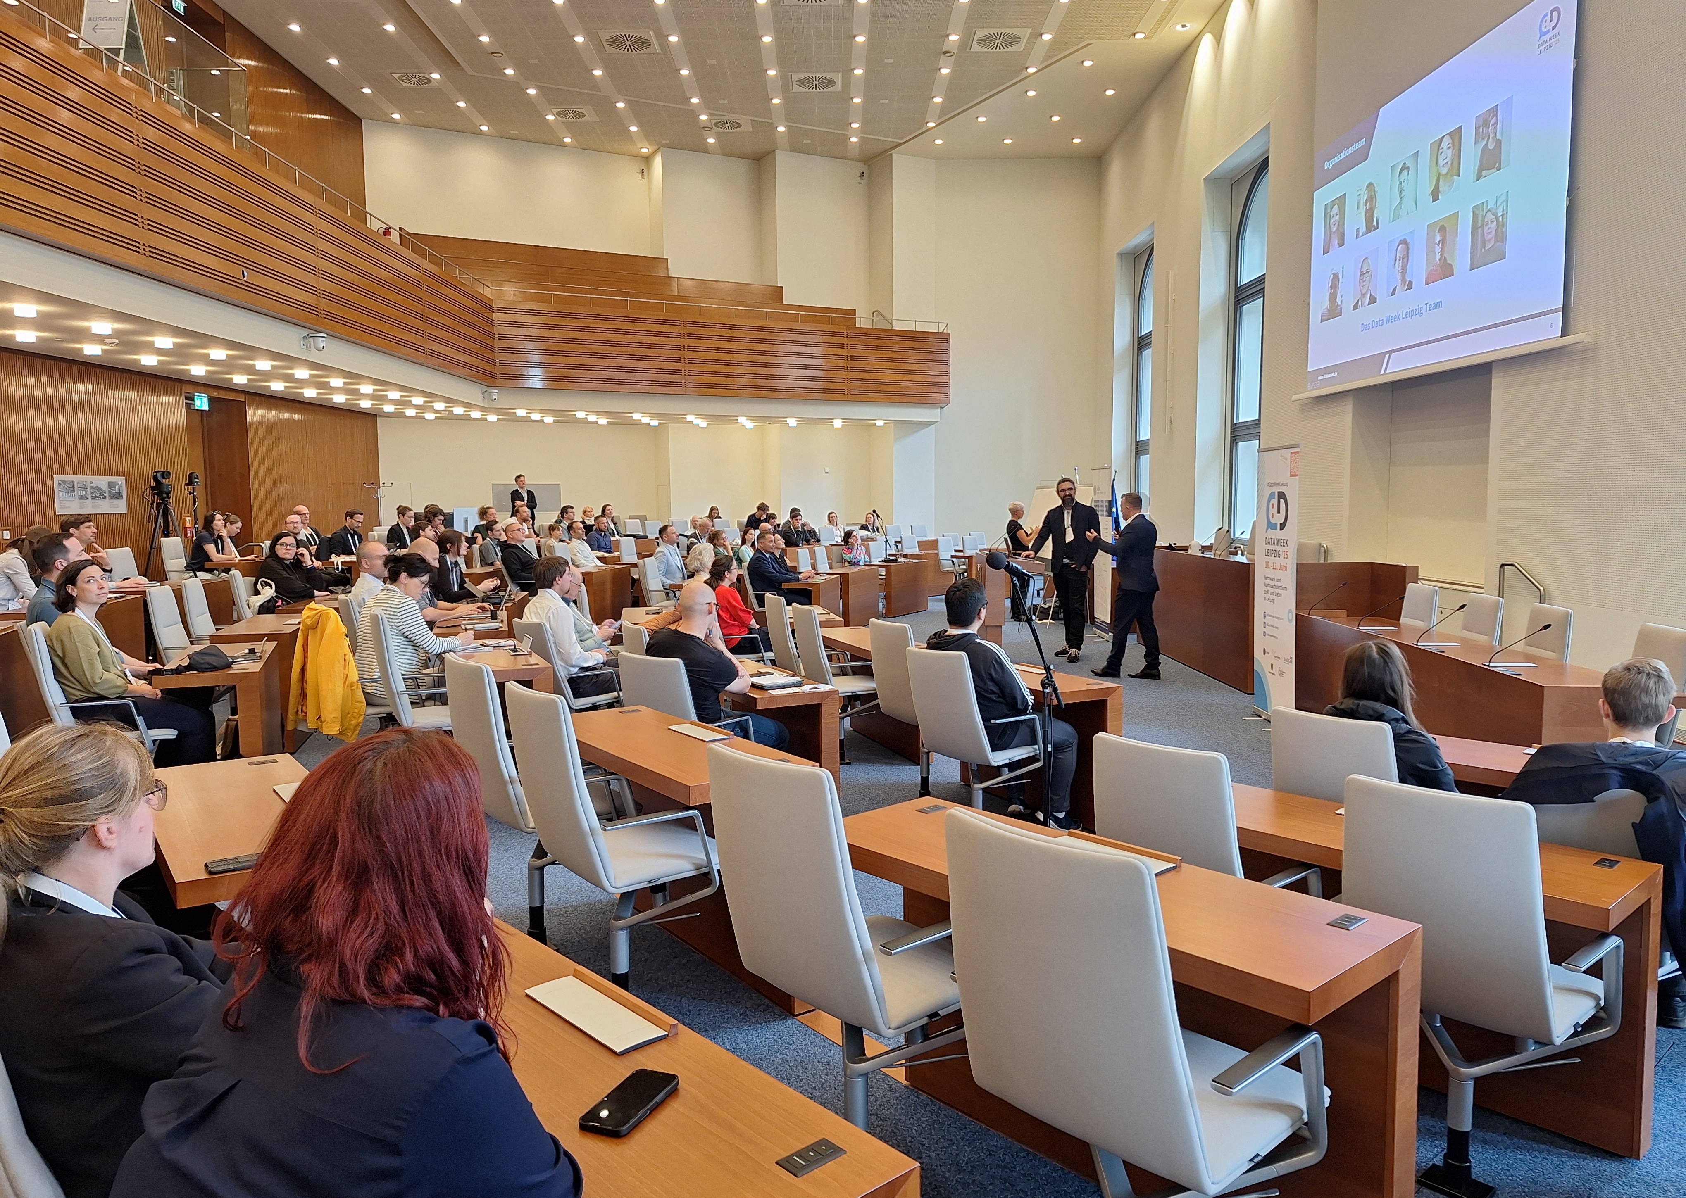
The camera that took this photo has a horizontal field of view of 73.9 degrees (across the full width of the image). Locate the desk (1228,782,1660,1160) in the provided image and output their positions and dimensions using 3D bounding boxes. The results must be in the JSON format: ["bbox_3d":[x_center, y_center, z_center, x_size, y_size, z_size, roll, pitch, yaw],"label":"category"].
[{"bbox_3d":[1.532,1.041,3.276,0.455,0.740,1.290,-5,7,-43],"label":"desk"}]

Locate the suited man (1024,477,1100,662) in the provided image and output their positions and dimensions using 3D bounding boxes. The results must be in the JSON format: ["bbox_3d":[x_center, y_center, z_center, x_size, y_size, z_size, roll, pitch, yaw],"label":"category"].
[{"bbox_3d":[2.366,-0.342,12.001,0.800,1.907,0.450,1,5,16],"label":"suited man"}]

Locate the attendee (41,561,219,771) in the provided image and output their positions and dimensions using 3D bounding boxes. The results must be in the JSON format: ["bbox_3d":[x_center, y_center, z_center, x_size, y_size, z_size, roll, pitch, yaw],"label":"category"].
[{"bbox_3d":[-3.325,0.459,5.318,0.740,1.285,0.500,-3,6,-26],"label":"attendee"}]

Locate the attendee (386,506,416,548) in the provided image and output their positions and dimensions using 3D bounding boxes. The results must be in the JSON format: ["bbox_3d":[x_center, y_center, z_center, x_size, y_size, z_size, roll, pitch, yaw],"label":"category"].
[{"bbox_3d":[-5.424,-0.488,14.210,0.750,1.340,0.480,0,5,9],"label":"attendee"}]

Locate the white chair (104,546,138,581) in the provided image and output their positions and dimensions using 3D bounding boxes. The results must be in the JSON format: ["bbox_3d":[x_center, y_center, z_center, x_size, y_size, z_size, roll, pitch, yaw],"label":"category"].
[{"bbox_3d":[-5.664,0.100,9.276,0.610,1.060,0.600,-1,5,-7],"label":"white chair"}]

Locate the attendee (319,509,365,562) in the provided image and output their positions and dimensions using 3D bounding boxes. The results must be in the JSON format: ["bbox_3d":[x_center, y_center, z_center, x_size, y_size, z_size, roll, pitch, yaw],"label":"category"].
[{"bbox_3d":[-5.158,-0.291,11.852,0.750,1.308,0.550,0,5,10],"label":"attendee"}]

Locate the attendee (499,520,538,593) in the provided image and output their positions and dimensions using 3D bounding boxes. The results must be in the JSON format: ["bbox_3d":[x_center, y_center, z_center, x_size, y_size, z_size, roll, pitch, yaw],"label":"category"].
[{"bbox_3d":[-3.415,-0.189,12.587,0.850,1.339,0.560,-1,5,-8],"label":"attendee"}]

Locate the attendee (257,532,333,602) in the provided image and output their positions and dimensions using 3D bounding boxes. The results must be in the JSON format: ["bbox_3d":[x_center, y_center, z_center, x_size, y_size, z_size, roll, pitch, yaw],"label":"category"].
[{"bbox_3d":[-4.419,0.120,9.135,0.800,1.318,0.620,1,5,12],"label":"attendee"}]

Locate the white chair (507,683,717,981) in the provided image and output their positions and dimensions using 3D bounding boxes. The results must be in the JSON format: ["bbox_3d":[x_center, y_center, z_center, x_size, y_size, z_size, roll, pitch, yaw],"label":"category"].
[{"bbox_3d":[-0.665,0.748,3.356,0.540,1.020,0.555,-4,7,-37],"label":"white chair"}]

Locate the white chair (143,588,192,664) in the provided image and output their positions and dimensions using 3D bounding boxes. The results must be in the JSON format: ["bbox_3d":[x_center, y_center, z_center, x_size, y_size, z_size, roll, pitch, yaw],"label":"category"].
[{"bbox_3d":[-4.186,0.450,7.356,0.600,1.020,0.560,-2,5,-18],"label":"white chair"}]

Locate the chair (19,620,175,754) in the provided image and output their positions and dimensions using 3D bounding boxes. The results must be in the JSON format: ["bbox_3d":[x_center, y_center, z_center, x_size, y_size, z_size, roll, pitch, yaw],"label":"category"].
[{"bbox_3d":[-3.565,0.598,5.422,0.620,1.020,0.560,-2,5,-23],"label":"chair"}]

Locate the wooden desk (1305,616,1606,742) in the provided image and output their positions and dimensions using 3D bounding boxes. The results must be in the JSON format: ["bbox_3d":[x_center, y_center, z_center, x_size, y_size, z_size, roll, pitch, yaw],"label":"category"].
[{"bbox_3d":[3.965,0.638,7.627,0.580,0.750,4.150,0,5,5],"label":"wooden desk"}]

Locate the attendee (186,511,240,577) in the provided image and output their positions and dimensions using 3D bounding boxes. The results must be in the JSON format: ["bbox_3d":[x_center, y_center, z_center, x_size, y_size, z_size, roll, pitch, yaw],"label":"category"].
[{"bbox_3d":[-6.614,-0.280,11.963,0.820,1.285,0.500,-1,5,-10],"label":"attendee"}]

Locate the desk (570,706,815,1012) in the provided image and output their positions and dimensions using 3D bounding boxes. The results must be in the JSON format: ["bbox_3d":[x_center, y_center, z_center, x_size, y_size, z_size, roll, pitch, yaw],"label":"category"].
[{"bbox_3d":[-0.589,0.835,3.689,0.434,0.750,1.236,-4,6,-35],"label":"desk"}]

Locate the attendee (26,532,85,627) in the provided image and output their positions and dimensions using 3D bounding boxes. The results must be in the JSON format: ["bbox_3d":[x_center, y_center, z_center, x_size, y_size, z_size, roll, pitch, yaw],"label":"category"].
[{"bbox_3d":[-3.836,0.350,5.862,0.820,1.402,0.540,-2,5,-17],"label":"attendee"}]

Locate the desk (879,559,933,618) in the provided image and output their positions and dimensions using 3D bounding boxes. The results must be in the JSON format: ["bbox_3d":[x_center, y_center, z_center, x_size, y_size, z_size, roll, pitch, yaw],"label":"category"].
[{"bbox_3d":[0.818,-0.157,16.873,0.440,0.738,1.300,2,5,27],"label":"desk"}]

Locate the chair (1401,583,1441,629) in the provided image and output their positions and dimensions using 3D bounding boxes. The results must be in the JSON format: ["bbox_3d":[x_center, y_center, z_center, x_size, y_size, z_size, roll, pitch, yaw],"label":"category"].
[{"bbox_3d":[3.969,0.416,8.204,0.550,1.020,0.555,-1,5,-1],"label":"chair"}]

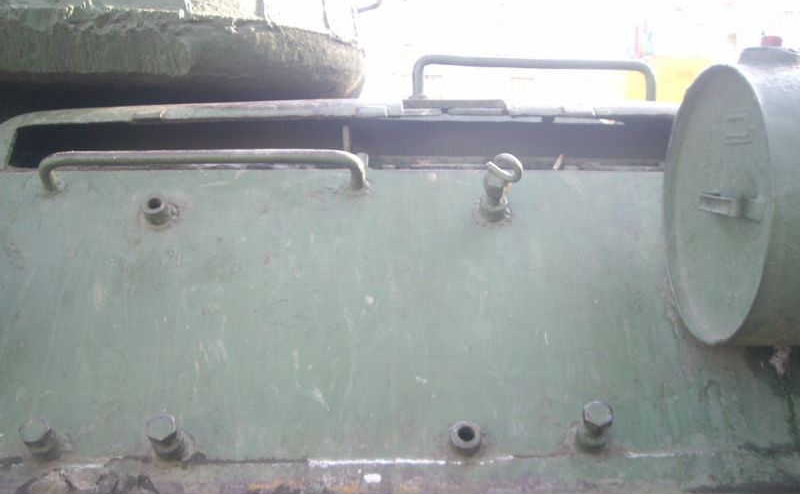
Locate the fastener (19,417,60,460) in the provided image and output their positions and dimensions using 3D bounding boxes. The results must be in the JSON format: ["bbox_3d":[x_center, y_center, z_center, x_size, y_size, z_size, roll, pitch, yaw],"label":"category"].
[{"bbox_3d":[-0.488,0.261,1.192,0.042,0.042,0.054,-1,-43,0],"label":"fastener"}]

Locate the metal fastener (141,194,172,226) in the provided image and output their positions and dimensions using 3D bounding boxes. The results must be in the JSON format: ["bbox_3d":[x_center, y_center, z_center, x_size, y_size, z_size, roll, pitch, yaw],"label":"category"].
[{"bbox_3d":[-0.420,-0.065,1.510,0.039,0.039,0.033,-1,-43,0],"label":"metal fastener"}]

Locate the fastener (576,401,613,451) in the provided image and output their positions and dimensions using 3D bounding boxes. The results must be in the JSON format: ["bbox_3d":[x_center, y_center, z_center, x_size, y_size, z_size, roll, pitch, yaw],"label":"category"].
[{"bbox_3d":[0.267,0.245,1.189,0.042,0.042,0.076,-1,-43,0],"label":"fastener"}]

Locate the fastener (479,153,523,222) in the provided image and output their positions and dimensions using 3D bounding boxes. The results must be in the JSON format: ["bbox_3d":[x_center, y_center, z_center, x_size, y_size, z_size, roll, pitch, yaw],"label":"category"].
[{"bbox_3d":[0.167,-0.098,1.489,0.066,0.050,0.105,-1,-43,0],"label":"fastener"}]

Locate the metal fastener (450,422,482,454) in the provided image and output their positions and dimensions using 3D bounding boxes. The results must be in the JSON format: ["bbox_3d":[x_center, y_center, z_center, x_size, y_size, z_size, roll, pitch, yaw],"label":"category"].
[{"bbox_3d":[0.093,0.262,1.204,0.041,0.041,0.031,-1,-43,0],"label":"metal fastener"}]

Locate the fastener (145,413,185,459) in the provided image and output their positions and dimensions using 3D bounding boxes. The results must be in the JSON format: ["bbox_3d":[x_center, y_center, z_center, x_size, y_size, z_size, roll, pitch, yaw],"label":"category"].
[{"bbox_3d":[-0.318,0.259,1.189,0.042,0.042,0.061,-1,-43,0],"label":"fastener"}]

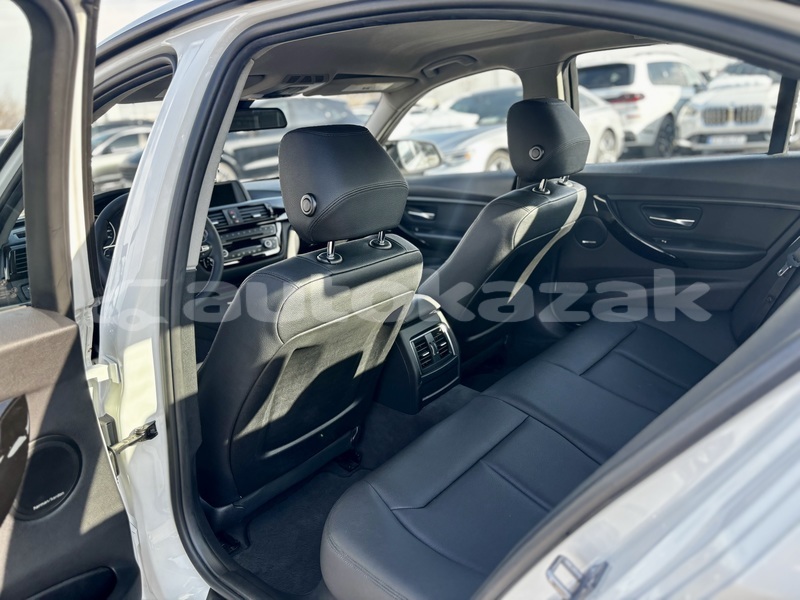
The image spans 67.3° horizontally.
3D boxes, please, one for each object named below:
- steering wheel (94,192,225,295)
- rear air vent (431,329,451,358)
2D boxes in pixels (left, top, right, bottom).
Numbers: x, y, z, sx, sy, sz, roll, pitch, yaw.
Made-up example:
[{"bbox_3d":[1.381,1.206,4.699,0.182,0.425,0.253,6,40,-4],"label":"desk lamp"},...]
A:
[{"bbox_3d":[-0.705,-0.149,1.774,0.370,0.370,0.100,-24,0,-43],"label":"steering wheel"},{"bbox_3d":[0.102,0.111,1.535,0.022,0.066,0.046,-15,5,45],"label":"rear air vent"}]

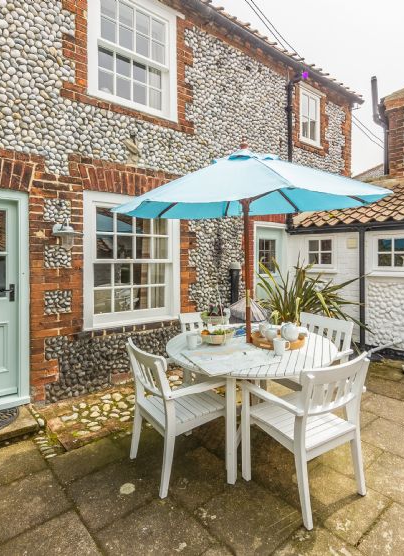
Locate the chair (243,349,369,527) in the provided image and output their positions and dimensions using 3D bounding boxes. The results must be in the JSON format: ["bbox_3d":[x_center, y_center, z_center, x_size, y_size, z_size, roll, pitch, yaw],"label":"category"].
[{"bbox_3d":[0.690,0.940,2.140,0.590,0.890,0.590,-2,3,-32],"label":"chair"}]

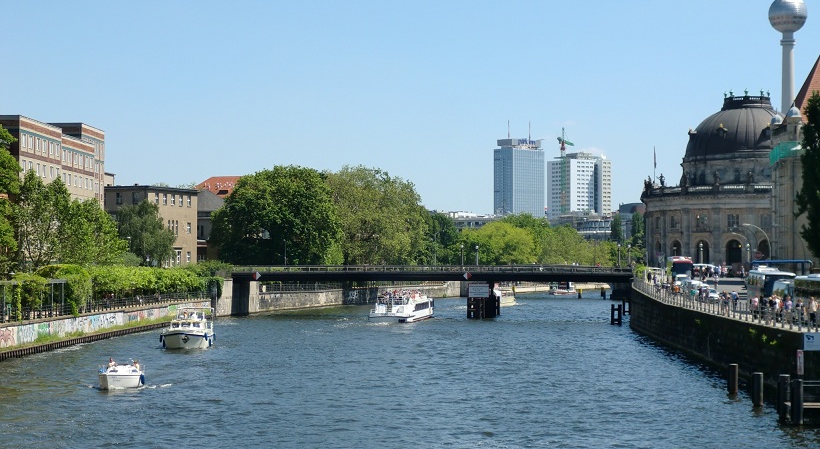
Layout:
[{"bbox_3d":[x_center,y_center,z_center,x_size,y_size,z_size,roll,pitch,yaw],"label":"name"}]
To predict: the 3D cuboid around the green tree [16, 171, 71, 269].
[{"bbox_3d":[-42.100,1.800,198.000,6.800,15.000,6.800,0,-1,0],"label":"green tree"}]

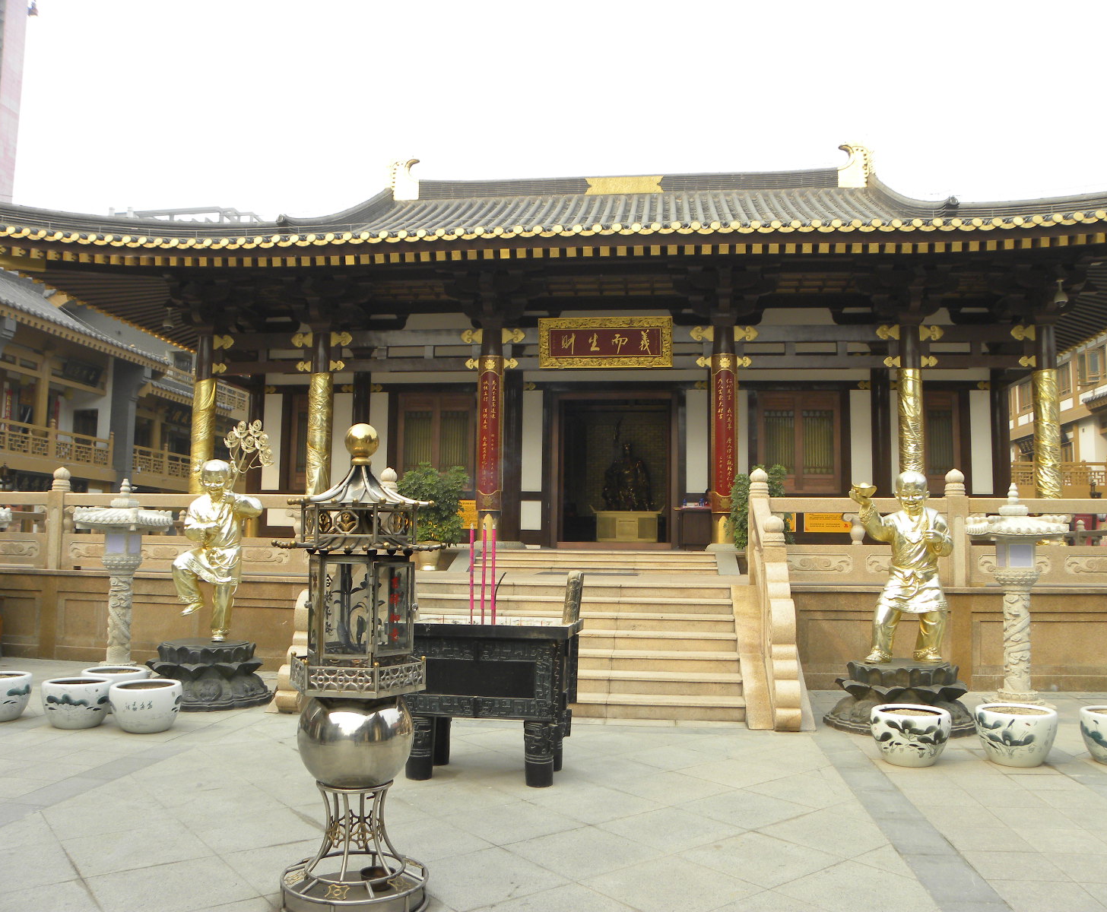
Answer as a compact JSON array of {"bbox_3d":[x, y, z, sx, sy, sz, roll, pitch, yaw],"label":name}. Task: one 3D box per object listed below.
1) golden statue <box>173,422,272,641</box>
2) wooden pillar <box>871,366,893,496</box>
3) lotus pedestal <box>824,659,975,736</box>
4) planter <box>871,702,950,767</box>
[{"bbox_3d":[-3.278,0.750,9.002,0.918,2.183,0.632,0,-5,5],"label":"golden statue"},{"bbox_3d":[6.223,-0.017,17.359,0.388,3.570,0.388,0,-5,5],"label":"wooden pillar"},{"bbox_3d":[3.075,2.132,8.174,1.265,0.508,1.265,0,-5,5],"label":"lotus pedestal"},{"bbox_3d":[2.558,1.997,6.539,0.535,0.360,0.535,0,-6,7],"label":"planter"}]

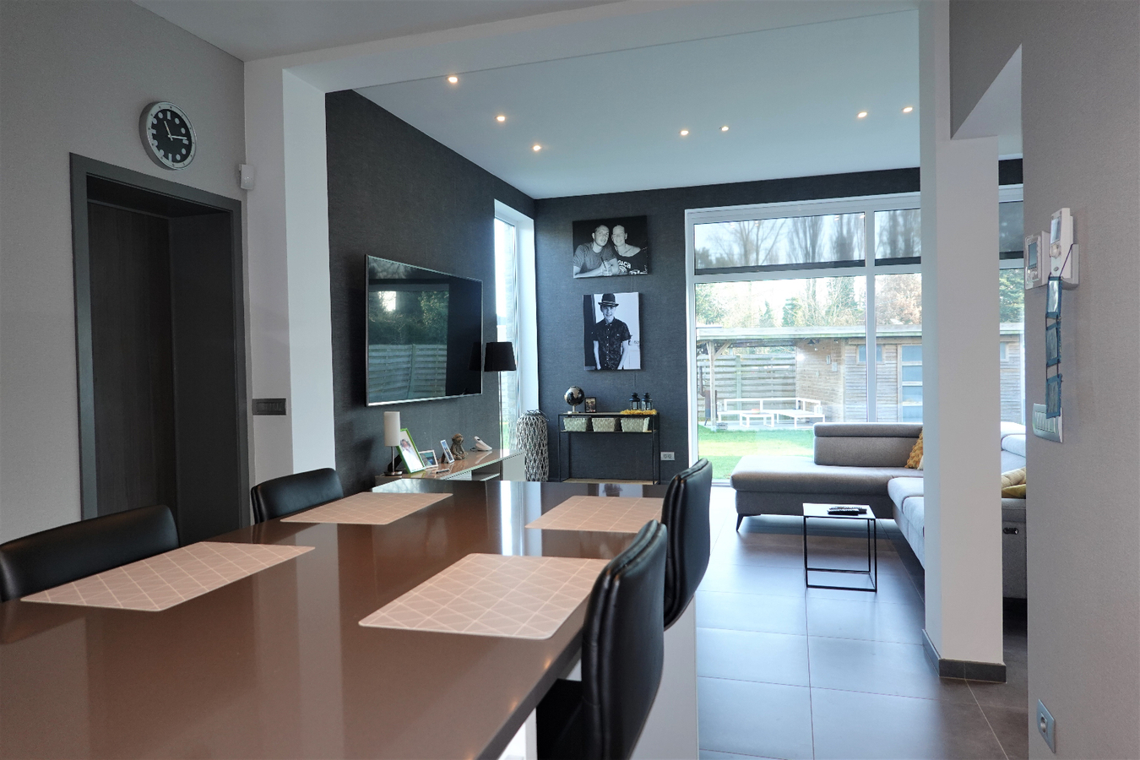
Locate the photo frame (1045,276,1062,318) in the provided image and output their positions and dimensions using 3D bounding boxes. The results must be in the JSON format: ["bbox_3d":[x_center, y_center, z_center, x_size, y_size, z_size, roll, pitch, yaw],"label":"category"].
[{"bbox_3d":[1.161,-0.199,1.823,0.012,0.098,0.101,-1,1,16],"label":"photo frame"}]

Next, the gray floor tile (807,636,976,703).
[{"bbox_3d":[1.348,1.236,3.274,0.600,0.010,0.600,-1,1,16],"label":"gray floor tile"}]

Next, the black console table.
[{"bbox_3d":[0.412,0.741,7.873,1.000,0.790,0.350,-1,1,16],"label":"black console table"}]

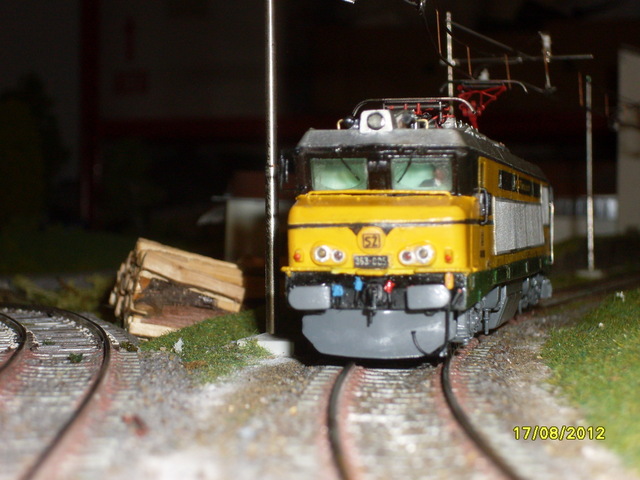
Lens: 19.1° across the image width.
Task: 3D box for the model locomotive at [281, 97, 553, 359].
[{"bbox_3d":[0.030,-0.004,0.432,0.035,0.053,0.230,0,0,11],"label":"model locomotive"}]

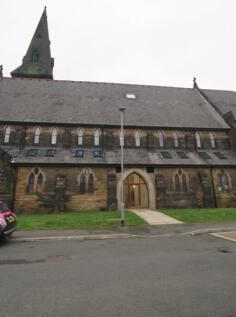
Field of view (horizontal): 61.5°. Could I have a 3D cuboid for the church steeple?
[{"bbox_3d":[-15.587,-23.294,40.497,7.013,19.582,7.013,1,-14,-7],"label":"church steeple"}]

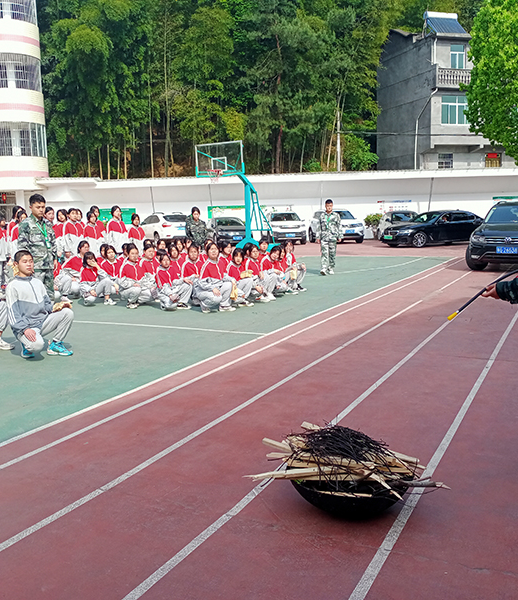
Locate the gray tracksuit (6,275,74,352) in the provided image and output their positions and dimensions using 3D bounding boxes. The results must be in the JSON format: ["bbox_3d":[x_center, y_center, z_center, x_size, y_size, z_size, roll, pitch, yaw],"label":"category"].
[{"bbox_3d":[-2.348,0.129,6.925,0.660,0.830,0.510,3,9,32],"label":"gray tracksuit"}]

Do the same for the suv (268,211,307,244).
[{"bbox_3d":[1.364,-3.853,34.393,1.860,1.690,4.550,-2,7,-5],"label":"suv"}]

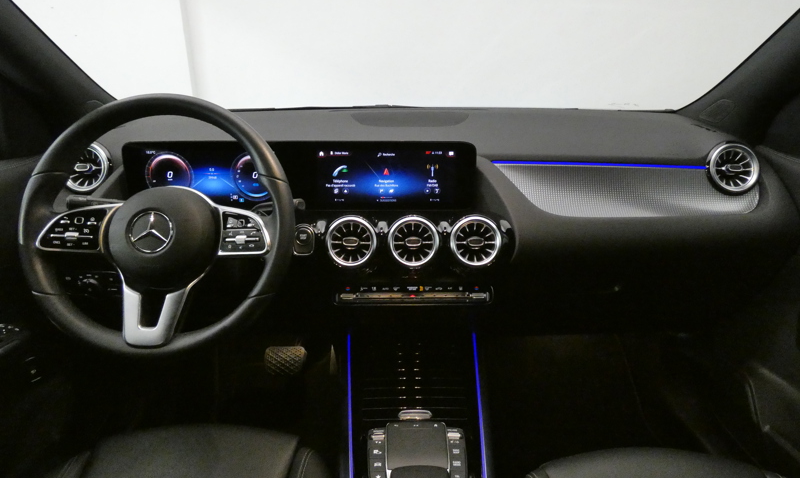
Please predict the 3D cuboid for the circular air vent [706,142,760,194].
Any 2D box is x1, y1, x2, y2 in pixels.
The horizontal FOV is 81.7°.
[{"bbox_3d":[0.589,-0.124,0.815,0.086,0.086,0.040,0,3,6],"label":"circular air vent"}]

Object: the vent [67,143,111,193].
[{"bbox_3d":[-0.555,-0.124,0.815,0.086,0.086,0.040,0,3,-6],"label":"vent"}]

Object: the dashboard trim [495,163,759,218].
[{"bbox_3d":[0.398,-0.089,0.830,0.435,0.100,0.080,0,0,7],"label":"dashboard trim"}]

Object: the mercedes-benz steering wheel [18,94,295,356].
[{"bbox_3d":[-0.338,-0.019,0.662,0.373,0.367,0.085,0,-5,0],"label":"mercedes-benz steering wheel"}]

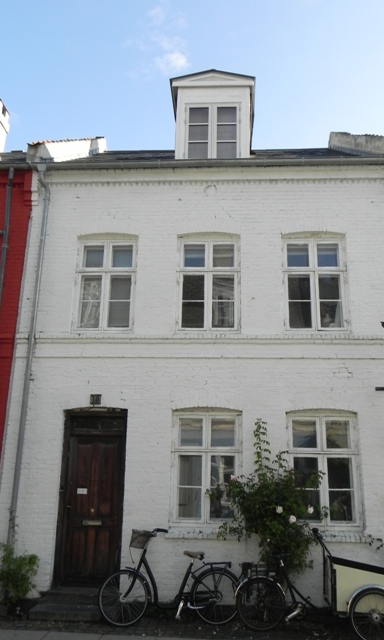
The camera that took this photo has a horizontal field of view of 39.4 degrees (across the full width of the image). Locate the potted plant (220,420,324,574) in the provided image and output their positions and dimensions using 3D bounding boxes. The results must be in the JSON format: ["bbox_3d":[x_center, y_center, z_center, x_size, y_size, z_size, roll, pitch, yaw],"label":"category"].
[{"bbox_3d":[1.031,2.477,6.958,1.350,2.380,0.800,0,-16,3],"label":"potted plant"}]

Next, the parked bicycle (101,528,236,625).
[{"bbox_3d":[-0.251,3.290,6.878,1.840,1.130,0.580,3,-16,-7],"label":"parked bicycle"}]

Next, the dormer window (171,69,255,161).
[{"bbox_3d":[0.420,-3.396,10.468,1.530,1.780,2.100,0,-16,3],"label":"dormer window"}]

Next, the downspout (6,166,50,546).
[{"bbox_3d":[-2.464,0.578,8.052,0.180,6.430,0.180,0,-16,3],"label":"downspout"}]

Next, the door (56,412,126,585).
[{"bbox_3d":[-1.416,2.491,7.629,0.930,2.330,0.120,0,-16,3],"label":"door"}]

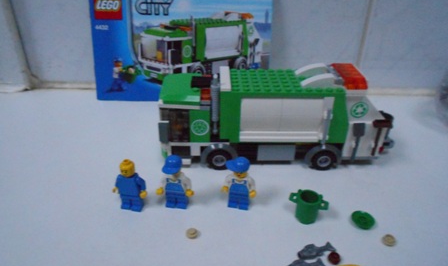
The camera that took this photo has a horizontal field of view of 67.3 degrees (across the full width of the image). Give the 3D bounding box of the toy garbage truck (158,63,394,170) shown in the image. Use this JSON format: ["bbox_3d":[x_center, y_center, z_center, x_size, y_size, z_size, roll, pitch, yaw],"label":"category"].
[{"bbox_3d":[0.045,-0.016,0.291,0.203,0.086,0.054,0,31,-1],"label":"toy garbage truck"}]

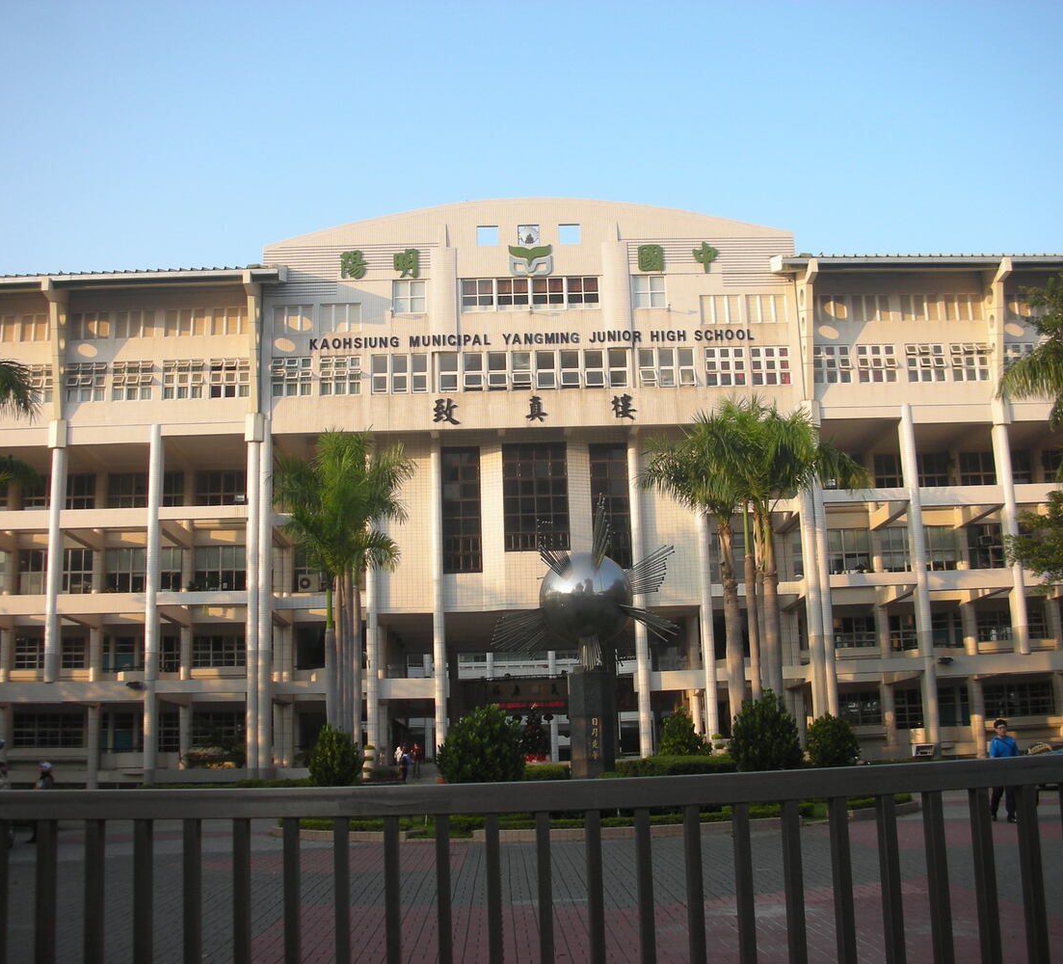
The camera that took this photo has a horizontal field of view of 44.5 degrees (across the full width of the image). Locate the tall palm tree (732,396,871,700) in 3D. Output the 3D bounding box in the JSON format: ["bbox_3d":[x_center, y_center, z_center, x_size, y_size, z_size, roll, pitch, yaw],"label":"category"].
[{"bbox_3d":[10.544,3.799,51.654,4.900,14.461,4.700,-1,-11,-2],"label":"tall palm tree"}]

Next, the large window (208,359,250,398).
[{"bbox_3d":[-13.604,-4.638,58.439,1.834,1.825,0.200,-1,-11,-2],"label":"large window"}]

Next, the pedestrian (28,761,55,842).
[{"bbox_3d":[-9.125,5.941,24.176,0.460,1.530,0.460,-1,-12,-2],"label":"pedestrian"}]

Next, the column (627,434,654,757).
[{"bbox_3d":[4.785,5.162,57.430,0.450,14.755,0.450,-1,-11,-2],"label":"column"}]

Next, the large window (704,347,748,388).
[{"bbox_3d":[8.812,-5.202,58.789,1.840,1.840,0.200,-1,-12,-2],"label":"large window"}]

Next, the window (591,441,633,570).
[{"bbox_3d":[3.679,1.111,59.898,1.948,5.899,0.200,-1,-13,-2],"label":"window"}]

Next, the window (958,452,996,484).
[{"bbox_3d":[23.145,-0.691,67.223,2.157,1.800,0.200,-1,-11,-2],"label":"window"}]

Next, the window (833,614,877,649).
[{"bbox_3d":[16.279,7.523,65.331,2.293,1.783,0.150,-1,-11,-2],"label":"window"}]

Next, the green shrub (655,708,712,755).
[{"bbox_3d":[4.262,7.286,35.939,1.550,2.072,1.500,-1,-11,-2],"label":"green shrub"}]

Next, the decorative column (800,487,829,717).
[{"bbox_3d":[12.355,4.526,56.667,0.550,15.740,0.650,-1,-11,-2],"label":"decorative column"}]

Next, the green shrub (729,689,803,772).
[{"bbox_3d":[6.217,6.815,34.488,2.040,2.578,2.040,-1,-11,-2],"label":"green shrub"}]

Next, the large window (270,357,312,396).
[{"bbox_3d":[-10.785,-4.717,58.405,1.839,1.790,0.200,-1,-13,-2],"label":"large window"}]

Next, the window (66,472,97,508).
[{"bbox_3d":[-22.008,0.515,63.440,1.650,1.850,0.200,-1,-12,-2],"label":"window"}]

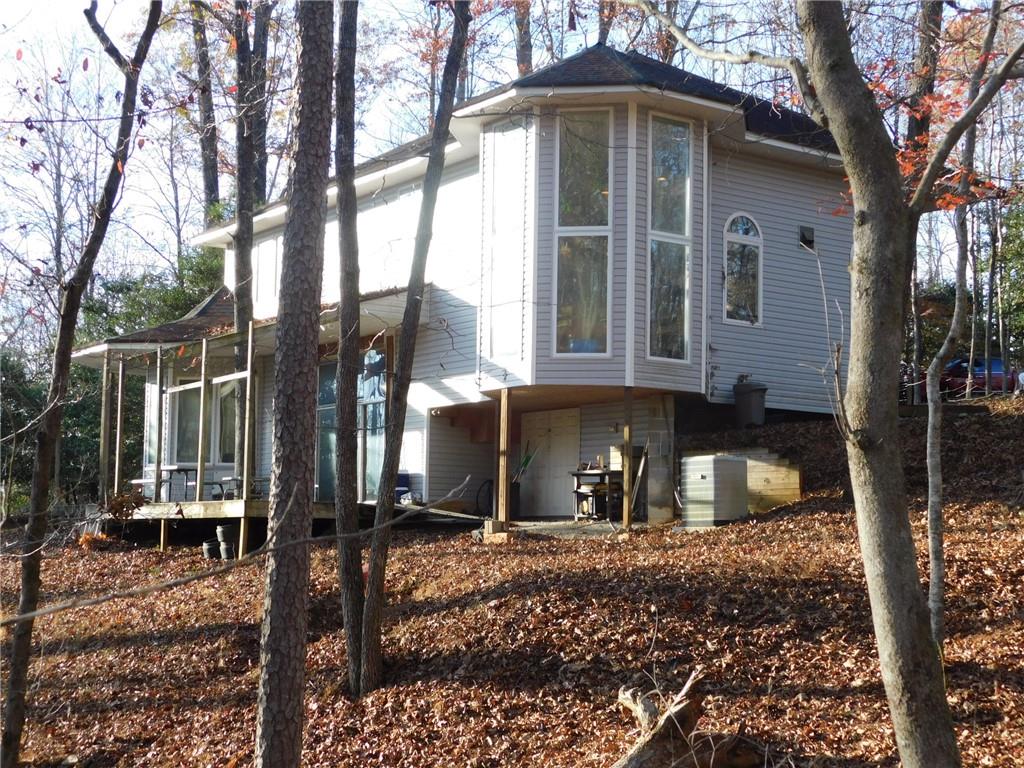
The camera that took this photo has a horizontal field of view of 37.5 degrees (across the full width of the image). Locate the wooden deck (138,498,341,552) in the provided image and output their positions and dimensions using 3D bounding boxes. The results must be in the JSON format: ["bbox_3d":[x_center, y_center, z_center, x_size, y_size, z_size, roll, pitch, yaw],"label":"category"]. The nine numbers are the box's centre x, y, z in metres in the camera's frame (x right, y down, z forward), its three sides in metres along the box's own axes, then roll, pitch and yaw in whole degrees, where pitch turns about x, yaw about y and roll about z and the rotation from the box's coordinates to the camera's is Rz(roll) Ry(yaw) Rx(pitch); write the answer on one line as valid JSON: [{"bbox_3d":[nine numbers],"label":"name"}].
[{"bbox_3d":[-6.681,3.386,35.373,2.401,1.147,7.010,5,-7,-35],"label":"wooden deck"}]

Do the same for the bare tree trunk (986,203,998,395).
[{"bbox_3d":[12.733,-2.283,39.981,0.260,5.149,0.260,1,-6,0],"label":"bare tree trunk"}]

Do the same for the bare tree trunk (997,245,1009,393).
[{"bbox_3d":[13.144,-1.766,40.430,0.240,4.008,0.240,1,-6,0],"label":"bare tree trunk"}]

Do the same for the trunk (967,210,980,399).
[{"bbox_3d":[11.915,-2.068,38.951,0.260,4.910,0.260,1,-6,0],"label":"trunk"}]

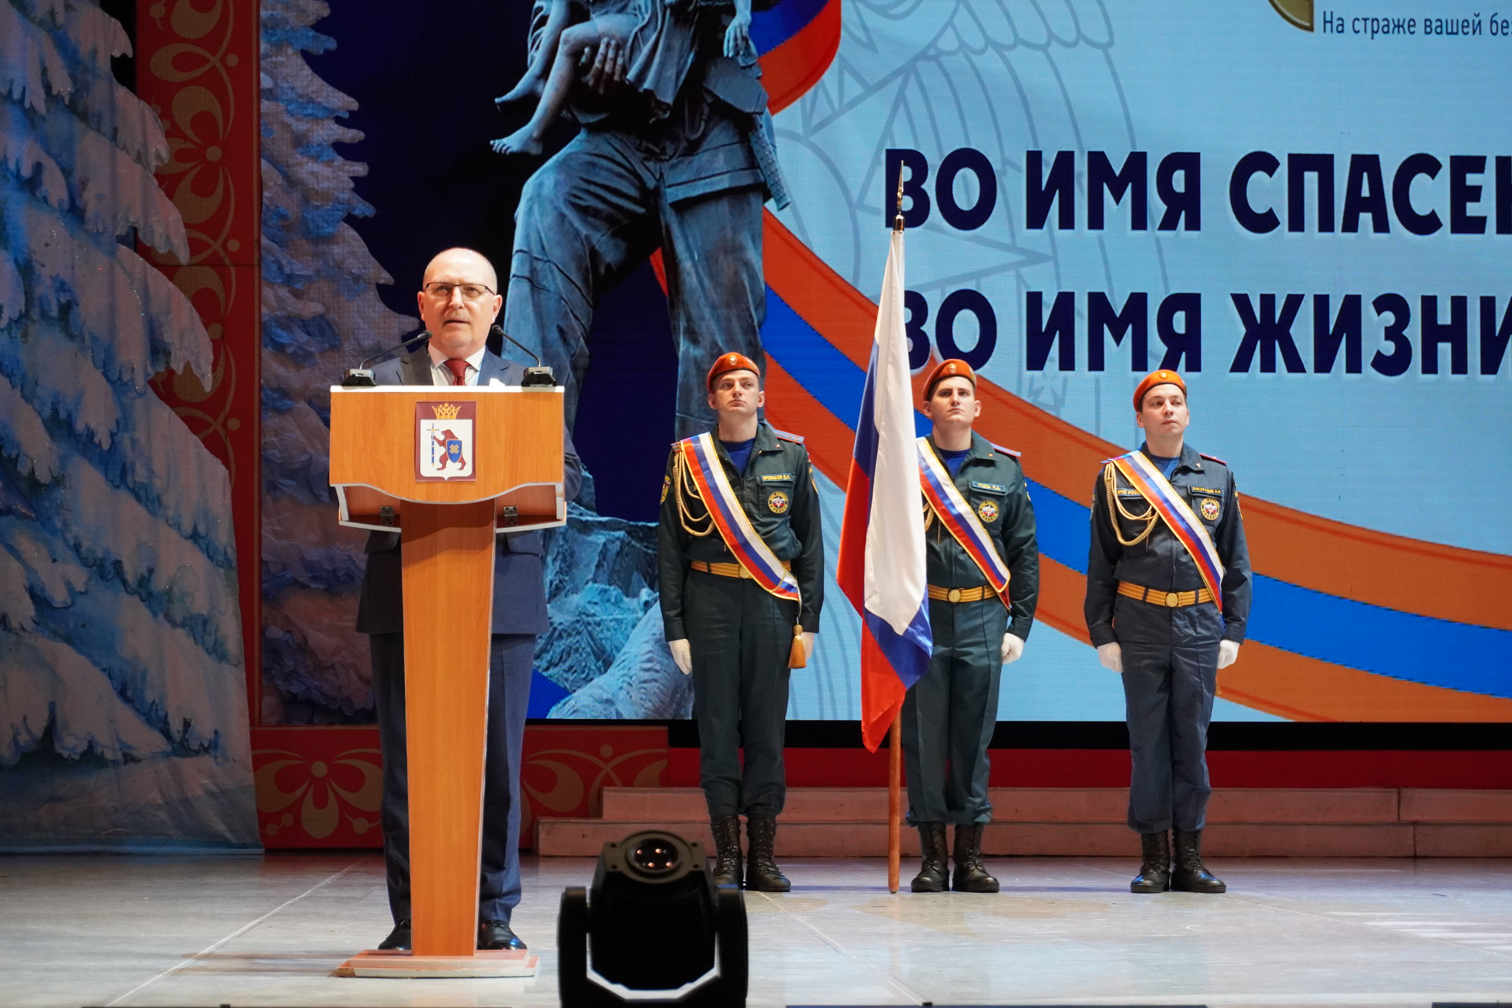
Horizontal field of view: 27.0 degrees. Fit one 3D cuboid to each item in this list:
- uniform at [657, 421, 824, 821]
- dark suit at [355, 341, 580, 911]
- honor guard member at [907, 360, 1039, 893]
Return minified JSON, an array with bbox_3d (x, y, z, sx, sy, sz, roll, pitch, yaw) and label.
[{"bbox_3d":[-0.053,0.404,10.973,0.581,1.391,0.290,0,-4,-3],"label":"uniform"},{"bbox_3d":[-0.713,0.317,7.718,0.571,1.427,0.450,0,-4,-3],"label":"dark suit"},{"bbox_3d":[0.696,0.412,10.966,0.583,1.844,0.340,0,-4,-3],"label":"honor guard member"}]

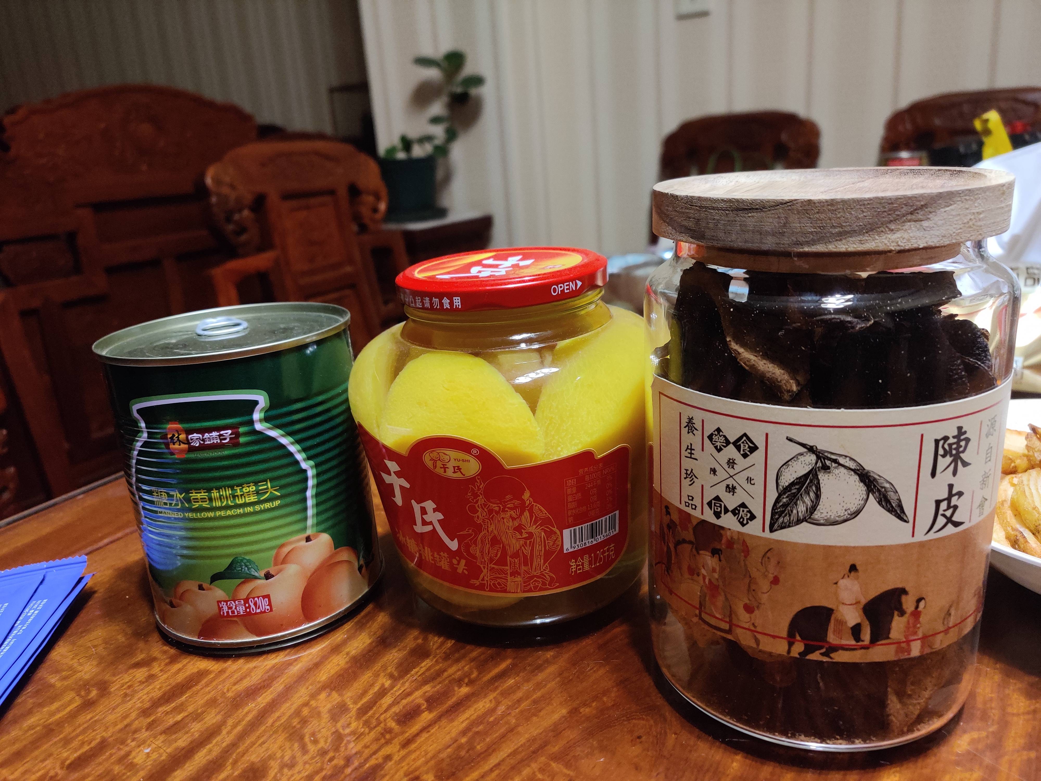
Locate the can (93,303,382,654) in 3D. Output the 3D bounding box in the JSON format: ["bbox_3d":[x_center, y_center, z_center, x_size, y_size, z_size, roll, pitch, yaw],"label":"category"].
[{"bbox_3d":[-0.119,0.031,0.358,0.102,0.121,0.102,-11,18,-19],"label":"can"}]

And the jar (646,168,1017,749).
[{"bbox_3d":[0.098,0.017,0.273,0.111,0.169,0.111,-4,17,1],"label":"jar"}]

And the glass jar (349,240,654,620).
[{"bbox_3d":[-0.003,0.013,0.356,0.137,0.139,0.137,-4,17,1],"label":"glass jar"}]

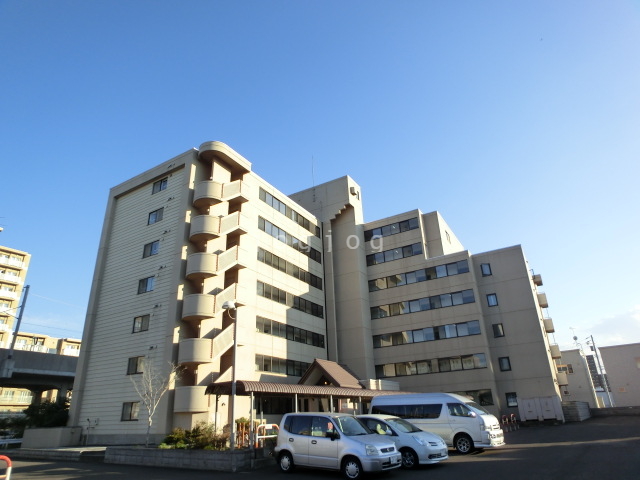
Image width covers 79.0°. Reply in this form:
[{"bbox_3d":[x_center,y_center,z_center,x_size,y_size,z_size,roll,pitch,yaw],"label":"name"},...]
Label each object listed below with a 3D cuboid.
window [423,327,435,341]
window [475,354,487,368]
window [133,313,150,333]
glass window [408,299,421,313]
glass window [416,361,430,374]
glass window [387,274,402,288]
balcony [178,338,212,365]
[{"bbox_3d":[10.202,8.869,36.263,0.970,1.160,0.150,-15,-26,26],"label":"window"},{"bbox_3d":[13.850,10.459,33.490,1.000,1.200,0.150,-16,-26,26],"label":"window"},{"bbox_3d":[-12.714,6.017,27.742,1.680,1.170,0.150,-16,-26,26],"label":"window"},{"bbox_3d":[9.100,6.311,36.993,0.990,1.185,0.120,-15,-27,29],"label":"glass window"},{"bbox_3d":[9.570,11.658,35.535,1.120,1.170,0.150,-15,-26,26],"label":"glass window"},{"bbox_3d":[7.526,4.185,38.961,1.487,1.150,0.120,-15,-27,29],"label":"glass window"},{"bbox_3d":[-8.176,7.152,24.599,2.350,1.439,1.300,-15,-27,29],"label":"balcony"}]

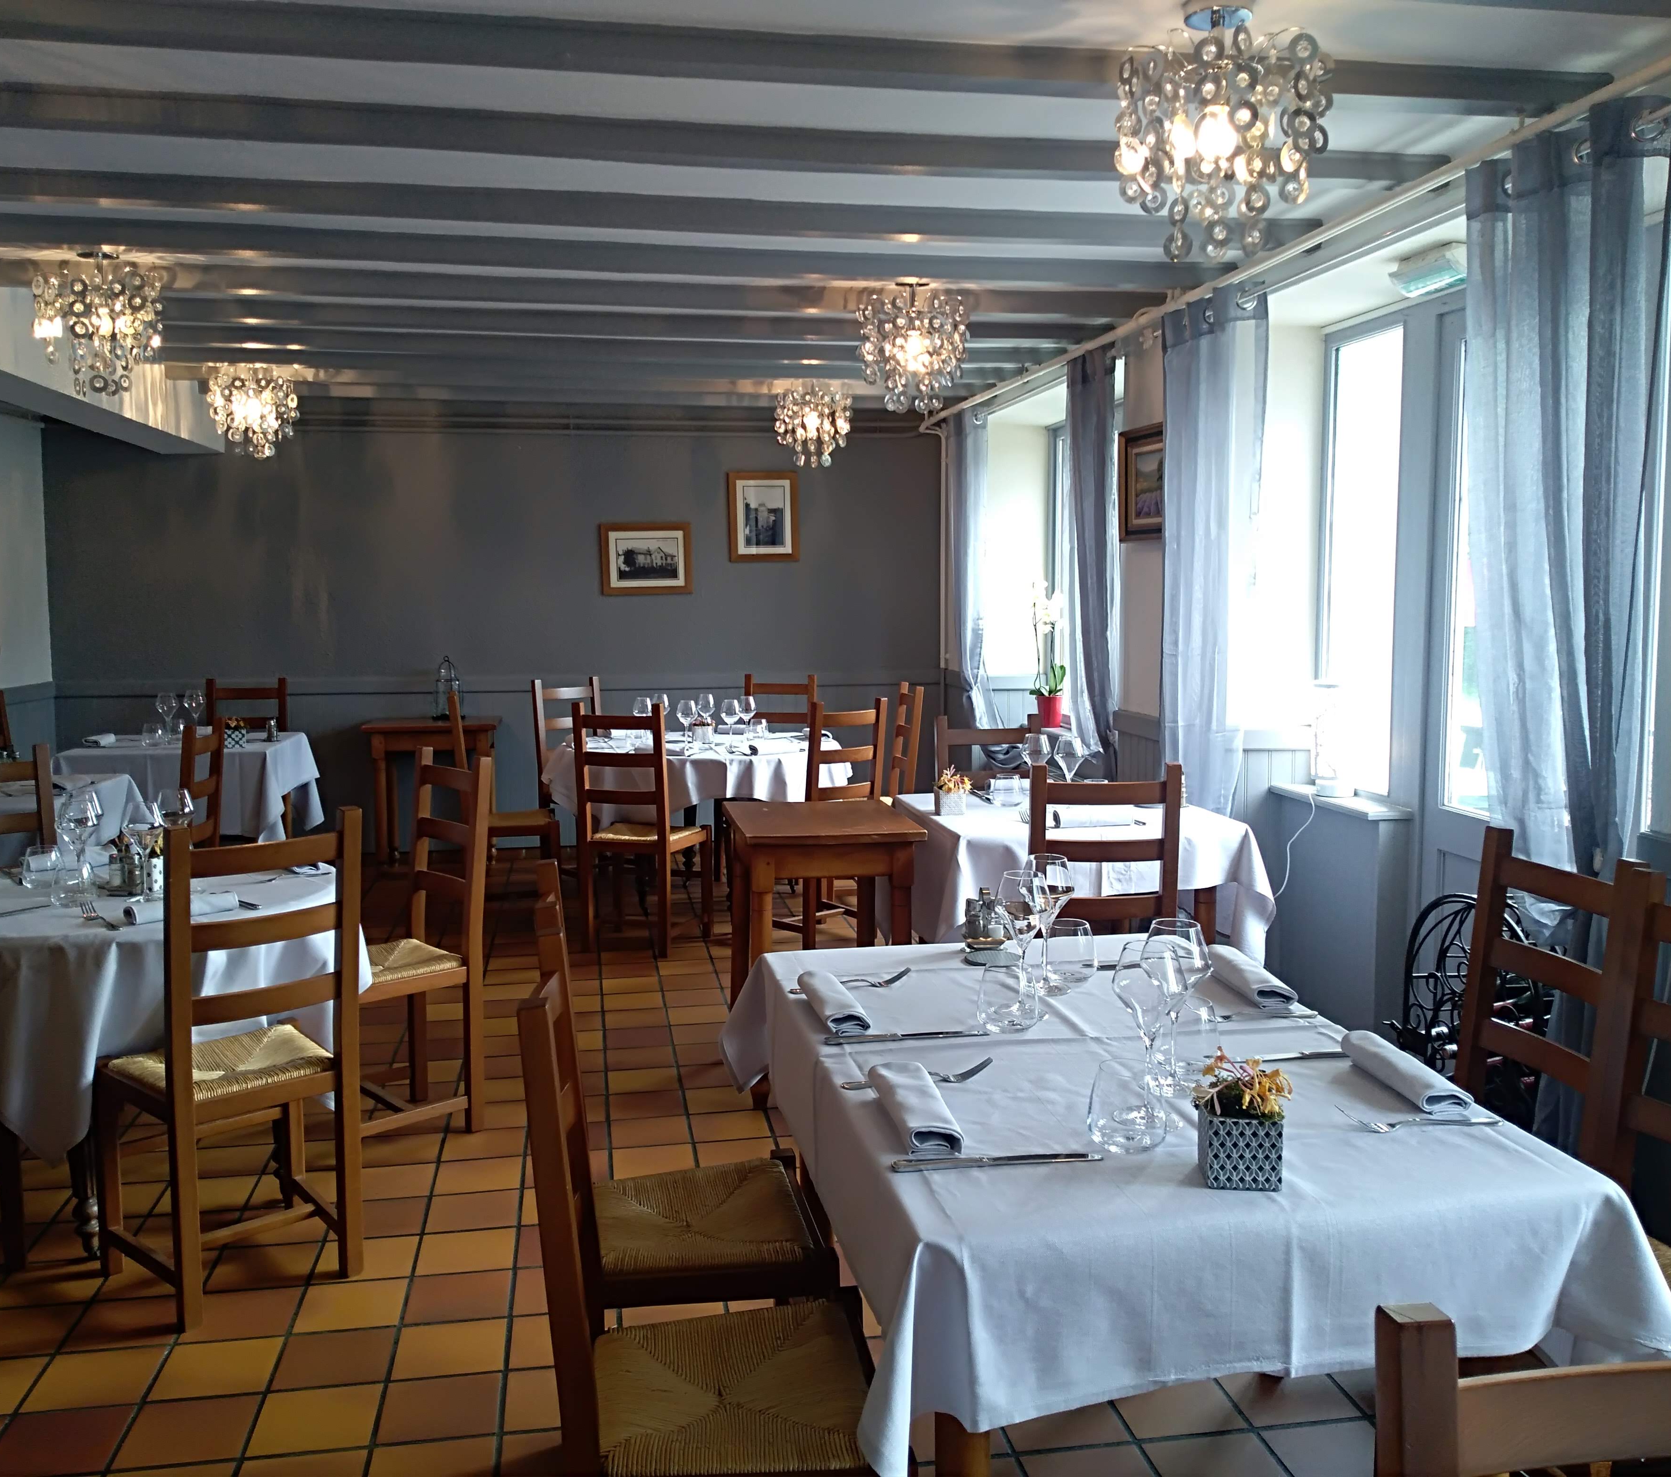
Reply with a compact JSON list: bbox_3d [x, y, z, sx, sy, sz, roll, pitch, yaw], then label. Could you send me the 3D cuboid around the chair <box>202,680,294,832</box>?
[{"bbox_3d":[-2.823,0.209,7.088,0.420,0.972,0.419,-2,6,-13],"label":"chair"}]

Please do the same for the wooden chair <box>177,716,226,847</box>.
[{"bbox_3d":[-2.349,0.443,5.065,0.450,0.985,0.440,-1,6,-6],"label":"wooden chair"}]

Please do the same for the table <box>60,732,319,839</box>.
[{"bbox_3d":[-2.745,0.392,6.369,0.860,0.748,0.800,-1,6,-10],"label":"table"}]

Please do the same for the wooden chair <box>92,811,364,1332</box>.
[{"bbox_3d":[-1.215,0.622,3.003,0.420,0.972,0.419,-6,8,-43],"label":"wooden chair"}]

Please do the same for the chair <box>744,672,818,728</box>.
[{"bbox_3d":[-0.324,0.188,7.213,0.420,0.972,0.419,2,6,16],"label":"chair"}]

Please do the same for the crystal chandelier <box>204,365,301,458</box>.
[{"bbox_3d":[-2.456,-1.392,6.231,0.370,0.420,0.370,-1,6,-10],"label":"crystal chandelier"}]

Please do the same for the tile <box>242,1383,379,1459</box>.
[{"bbox_3d":[-0.900,1.190,2.573,0.200,0.012,0.200,-1,6,-10],"label":"tile"}]

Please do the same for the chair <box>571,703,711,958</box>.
[{"bbox_3d":[-0.776,0.340,5.900,0.441,0.990,0.438,1,6,16],"label":"chair"}]

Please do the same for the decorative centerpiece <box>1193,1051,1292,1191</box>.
[{"bbox_3d":[0.460,0.429,1.686,0.103,0.142,0.098,0,6,4],"label":"decorative centerpiece"}]

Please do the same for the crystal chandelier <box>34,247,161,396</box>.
[{"bbox_3d":[-2.173,-1.217,4.374,0.380,0.420,0.380,-1,6,-10],"label":"crystal chandelier"}]

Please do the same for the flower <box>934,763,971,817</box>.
[{"bbox_3d":[0.368,0.148,4.593,0.110,0.150,0.110,-1,6,-10],"label":"flower"}]

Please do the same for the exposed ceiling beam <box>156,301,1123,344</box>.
[{"bbox_3d":[-0.871,-1.542,5.471,3.800,0.075,0.105,-1,6,-10],"label":"exposed ceiling beam"}]

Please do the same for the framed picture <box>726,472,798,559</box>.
[{"bbox_3d":[-0.389,-1.192,7.959,0.392,0.476,0.025,-1,6,-10],"label":"framed picture"}]

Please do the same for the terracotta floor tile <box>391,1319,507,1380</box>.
[{"bbox_3d":[-0.728,1.163,2.809,0.200,0.012,0.200,-1,6,-10],"label":"terracotta floor tile"}]

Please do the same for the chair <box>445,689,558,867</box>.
[{"bbox_3d":[-1.427,0.292,6.397,0.438,0.990,0.441,-2,6,-13],"label":"chair"}]

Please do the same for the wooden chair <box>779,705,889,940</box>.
[{"bbox_3d":[-0.082,0.333,5.933,0.441,0.990,0.438,-6,8,-43],"label":"wooden chair"}]

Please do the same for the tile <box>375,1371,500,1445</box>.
[{"bbox_3d":[-0.693,1.185,2.608,0.200,0.012,0.200,-1,6,-10],"label":"tile"}]

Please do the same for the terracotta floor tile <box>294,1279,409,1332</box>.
[{"bbox_3d":[-0.953,1.122,2.925,0.200,0.010,0.200,-1,6,-10],"label":"terracotta floor tile"}]

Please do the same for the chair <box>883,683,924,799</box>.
[{"bbox_3d":[0.159,0.247,6.951,0.450,0.985,0.440,-1,6,-10],"label":"chair"}]

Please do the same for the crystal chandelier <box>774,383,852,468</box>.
[{"bbox_3d":[-0.109,-1.474,6.904,0.375,0.420,0.375,-1,6,-10],"label":"crystal chandelier"}]

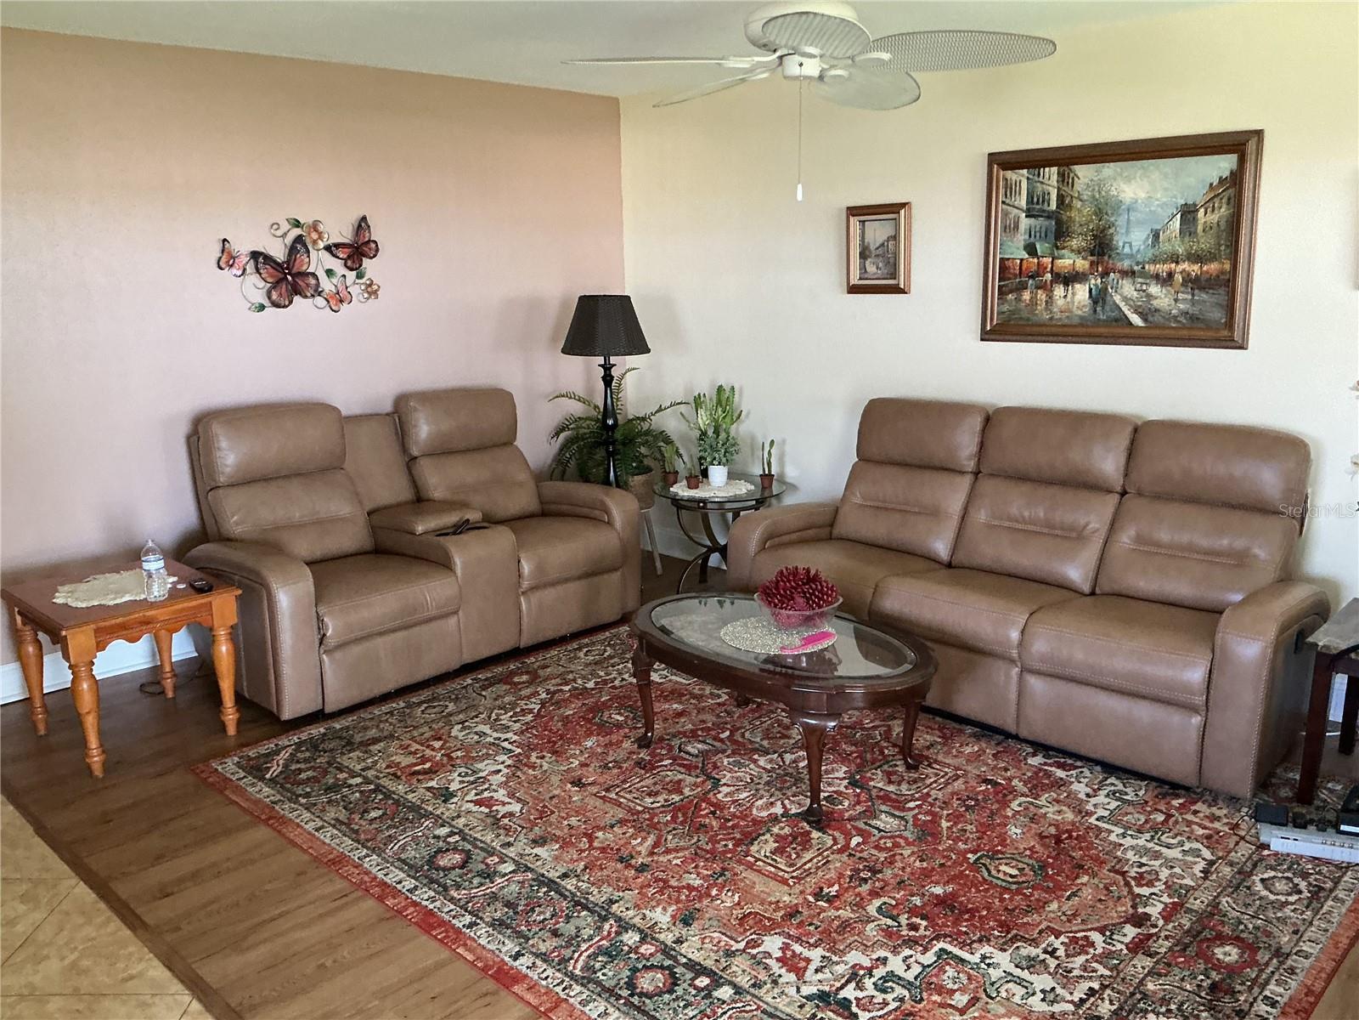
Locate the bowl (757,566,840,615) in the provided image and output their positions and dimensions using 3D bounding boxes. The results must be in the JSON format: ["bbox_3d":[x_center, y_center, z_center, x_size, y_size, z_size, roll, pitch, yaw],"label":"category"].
[{"bbox_3d":[0.397,0.284,3.737,0.290,0.180,0.290,-1,12,0],"label":"bowl"}]

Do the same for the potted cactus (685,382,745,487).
[{"bbox_3d":[0.176,-0.363,5.504,0.270,0.481,0.250,-1,12,0],"label":"potted cactus"}]

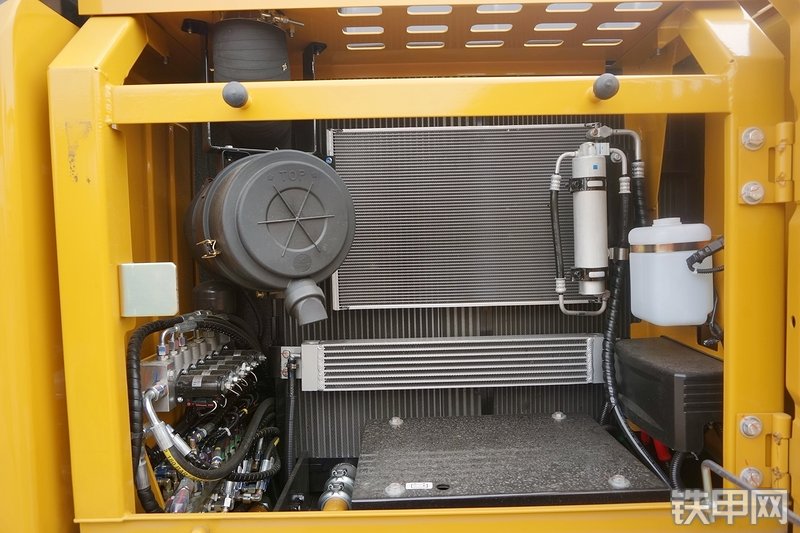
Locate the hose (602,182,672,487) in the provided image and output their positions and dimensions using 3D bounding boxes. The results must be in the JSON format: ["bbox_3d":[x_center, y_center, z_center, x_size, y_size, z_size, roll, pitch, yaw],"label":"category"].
[{"bbox_3d":[0.415,0.088,0.940,0.070,0.510,0.230,-1,2,0],"label":"hose"}]

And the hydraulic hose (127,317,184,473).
[{"bbox_3d":[-0.402,0.208,0.870,0.098,0.260,0.100,-1,2,0],"label":"hydraulic hose"}]

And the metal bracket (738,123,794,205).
[{"bbox_3d":[0.500,-0.141,0.727,0.070,0.108,0.028,-1,2,0],"label":"metal bracket"}]

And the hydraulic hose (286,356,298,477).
[{"bbox_3d":[-0.207,0.288,1.020,0.020,0.235,0.022,-1,2,0],"label":"hydraulic hose"}]

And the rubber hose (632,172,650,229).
[{"bbox_3d":[0.478,-0.134,1.055,0.034,0.120,0.030,-1,2,0],"label":"rubber hose"}]

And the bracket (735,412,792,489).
[{"bbox_3d":[0.515,0.257,0.750,0.070,0.108,0.028,-1,2,0],"label":"bracket"}]

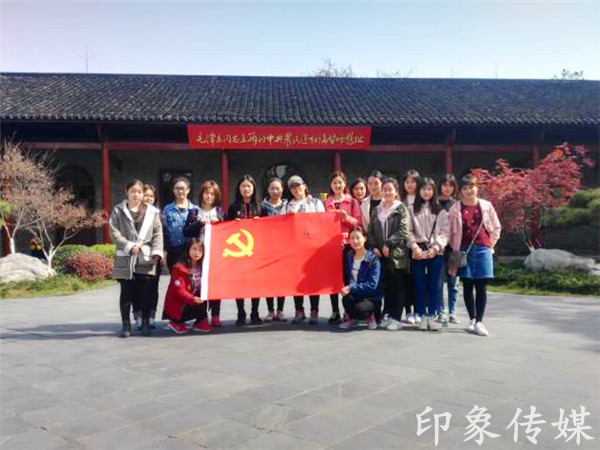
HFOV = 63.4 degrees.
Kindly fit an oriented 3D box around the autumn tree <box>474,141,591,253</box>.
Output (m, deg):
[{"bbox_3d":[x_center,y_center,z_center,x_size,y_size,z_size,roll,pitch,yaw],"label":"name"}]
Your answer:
[{"bbox_3d":[4.720,-0.470,10.000,2.600,2.500,2.300,0,2,0],"label":"autumn tree"}]

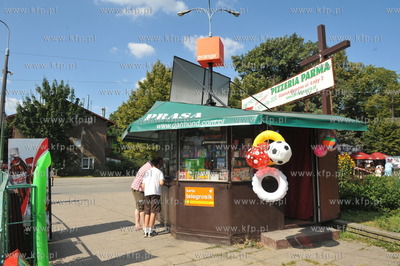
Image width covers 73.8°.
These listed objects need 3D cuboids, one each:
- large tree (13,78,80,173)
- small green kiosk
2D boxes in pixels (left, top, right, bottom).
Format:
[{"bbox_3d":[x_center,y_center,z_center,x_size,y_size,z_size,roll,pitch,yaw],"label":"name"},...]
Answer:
[{"bbox_3d":[-14.211,-0.646,24.663,5.600,9.000,5.600,0,-5,0],"label":"large tree"},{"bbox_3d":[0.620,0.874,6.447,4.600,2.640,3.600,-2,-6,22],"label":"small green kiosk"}]

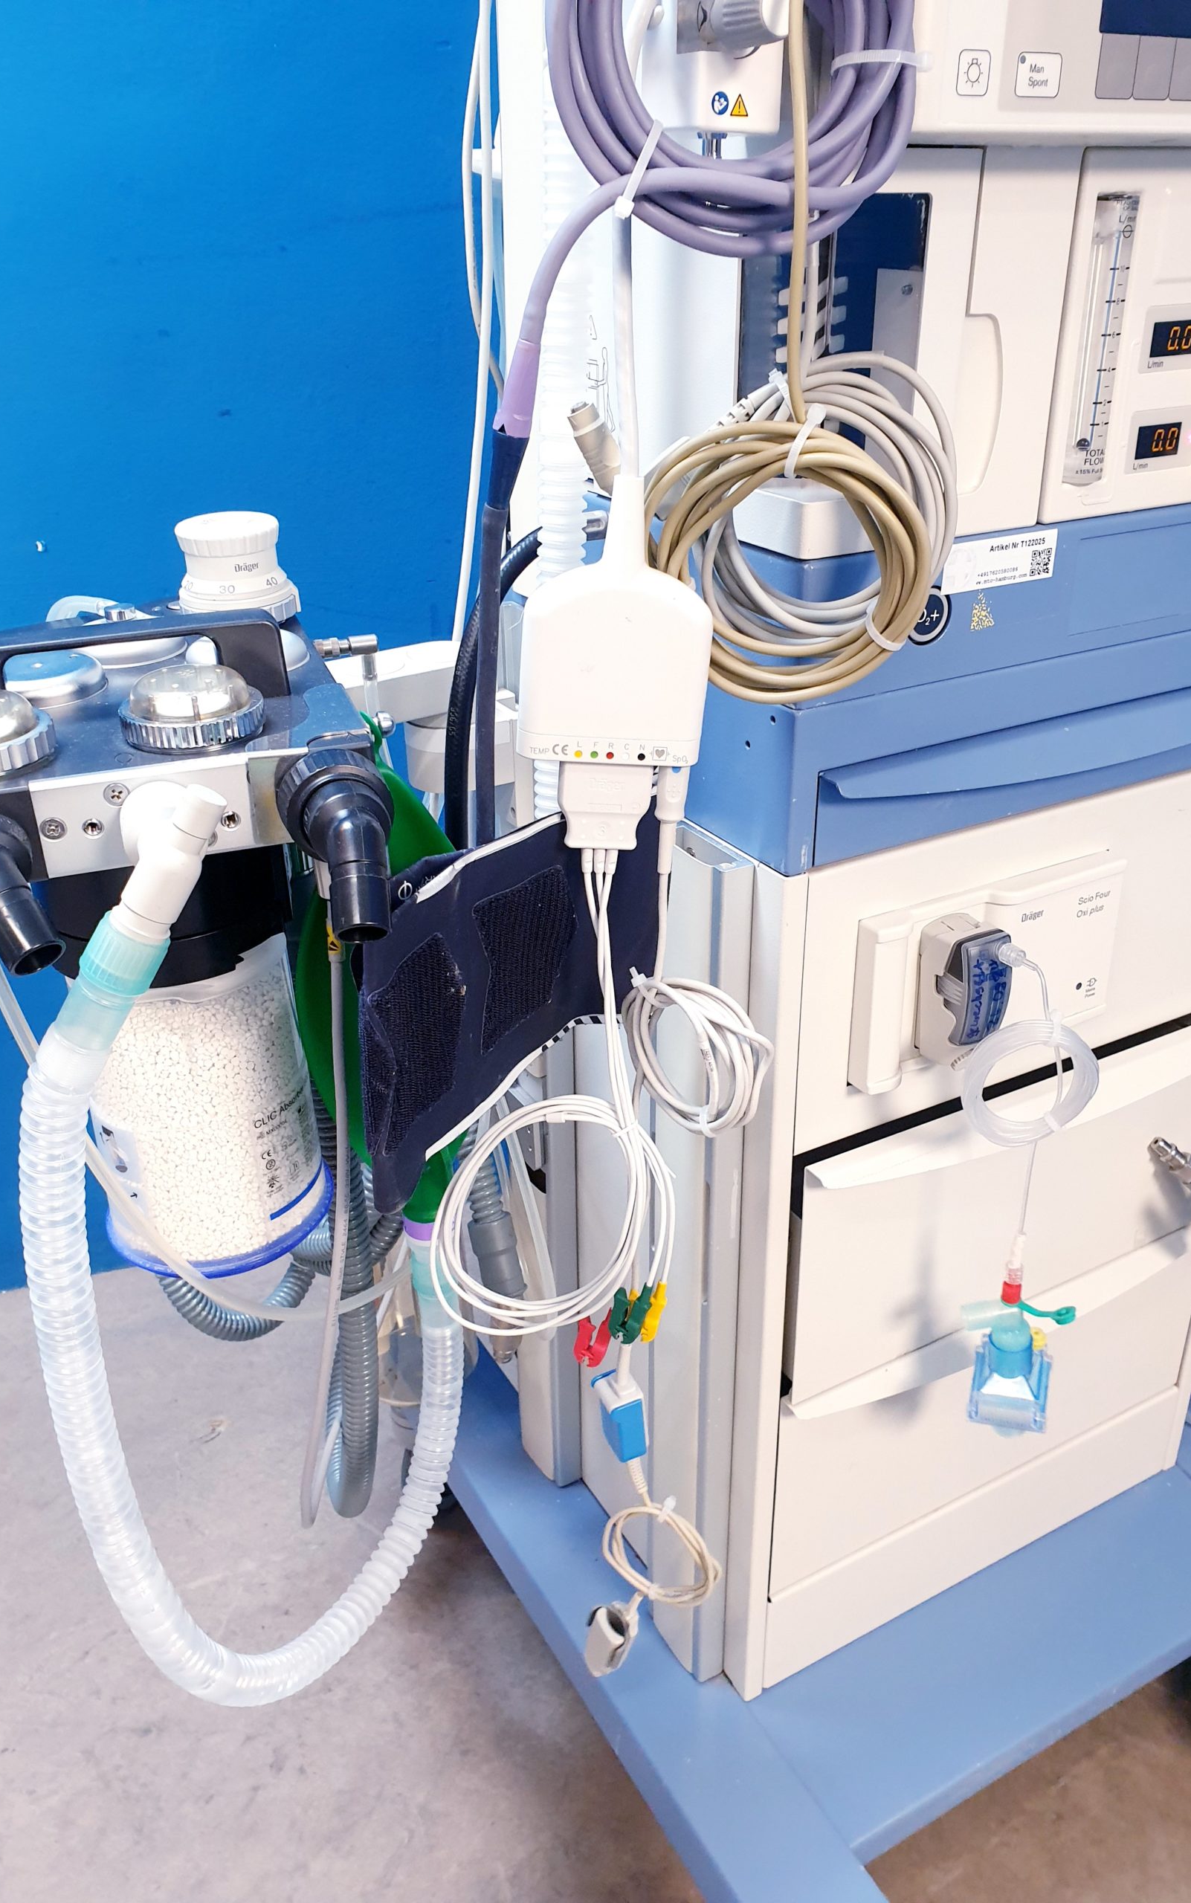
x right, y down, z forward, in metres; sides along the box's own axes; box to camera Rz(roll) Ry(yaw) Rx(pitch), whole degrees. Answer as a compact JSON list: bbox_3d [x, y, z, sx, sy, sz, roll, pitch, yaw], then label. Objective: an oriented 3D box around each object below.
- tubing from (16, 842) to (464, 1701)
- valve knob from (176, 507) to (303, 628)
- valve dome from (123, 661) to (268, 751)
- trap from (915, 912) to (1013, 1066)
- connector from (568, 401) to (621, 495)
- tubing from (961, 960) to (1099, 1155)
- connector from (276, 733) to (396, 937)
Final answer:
[{"bbox_3d":[-0.137,0.157,0.729,0.080,0.566,0.335,8,27,17],"label":"tubing"},{"bbox_3d":[-0.193,-0.205,0.765,0.060,0.052,0.060,-11,28,-20],"label":"valve knob"},{"bbox_3d":[-0.156,-0.096,0.553,0.054,0.023,0.054,-13,28,-22],"label":"valve dome"},{"bbox_3d":[0.194,0.019,0.755,0.037,0.068,0.032,-15,29,-26],"label":"trap"},{"bbox_3d":[0.000,-0.233,0.665,0.015,0.048,0.015,-27,22,-19],"label":"connector"},{"bbox_3d":[0.228,0.054,0.745,0.068,0.102,0.028,-4,26,-6],"label":"tubing"},{"bbox_3d":[-0.095,-0.039,0.553,0.045,0.067,0.062,-11,28,-20],"label":"connector"}]

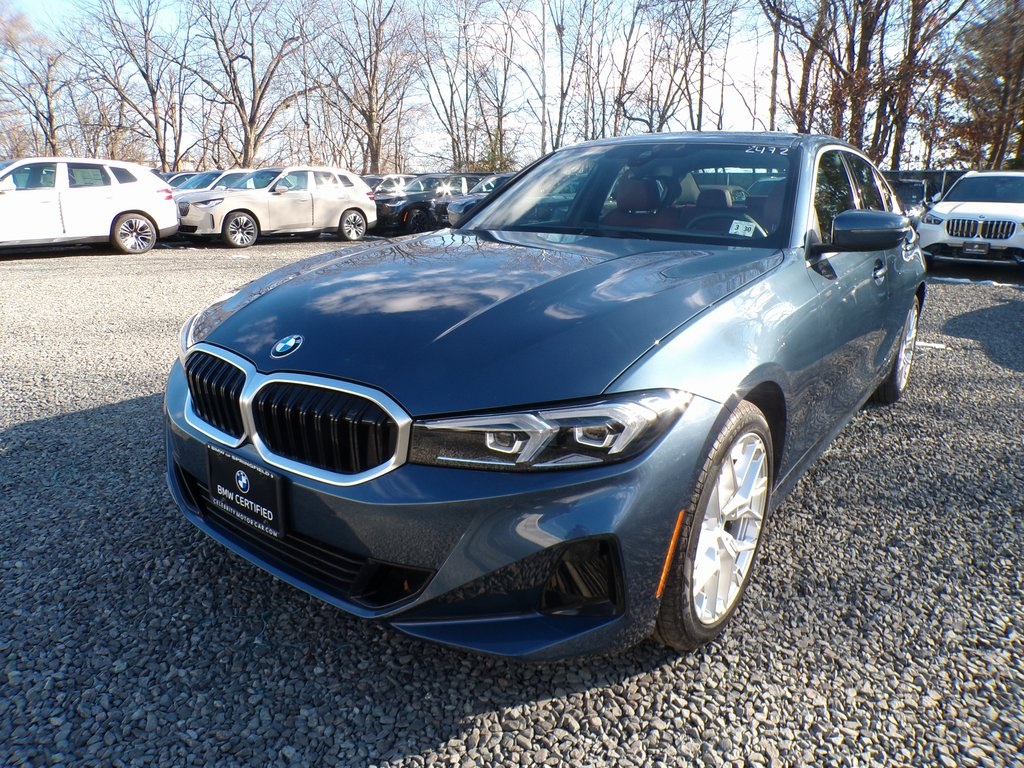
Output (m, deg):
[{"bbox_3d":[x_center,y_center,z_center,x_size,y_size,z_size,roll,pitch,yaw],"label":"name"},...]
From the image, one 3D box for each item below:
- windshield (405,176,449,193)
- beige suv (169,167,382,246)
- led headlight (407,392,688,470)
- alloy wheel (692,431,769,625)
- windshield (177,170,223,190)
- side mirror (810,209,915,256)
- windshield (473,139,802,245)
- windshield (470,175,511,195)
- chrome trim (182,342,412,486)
[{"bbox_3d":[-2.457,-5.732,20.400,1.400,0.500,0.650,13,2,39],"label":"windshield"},{"bbox_3d":[-5.327,-4.094,16.295,1.920,1.660,4.755,13,20,39],"label":"beige suv"},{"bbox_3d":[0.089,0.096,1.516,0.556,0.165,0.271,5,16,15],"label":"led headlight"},{"bbox_3d":[0.507,0.360,1.893,0.190,0.510,0.510,12,18,35],"label":"alloy wheel"},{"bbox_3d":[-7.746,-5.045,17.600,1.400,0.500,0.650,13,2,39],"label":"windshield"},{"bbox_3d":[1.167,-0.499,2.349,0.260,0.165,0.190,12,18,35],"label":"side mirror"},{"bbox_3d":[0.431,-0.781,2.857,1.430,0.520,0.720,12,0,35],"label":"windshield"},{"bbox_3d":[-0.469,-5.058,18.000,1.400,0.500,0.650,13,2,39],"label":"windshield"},{"bbox_3d":[-0.576,0.062,1.680,0.850,0.245,0.160,12,18,35],"label":"chrome trim"}]

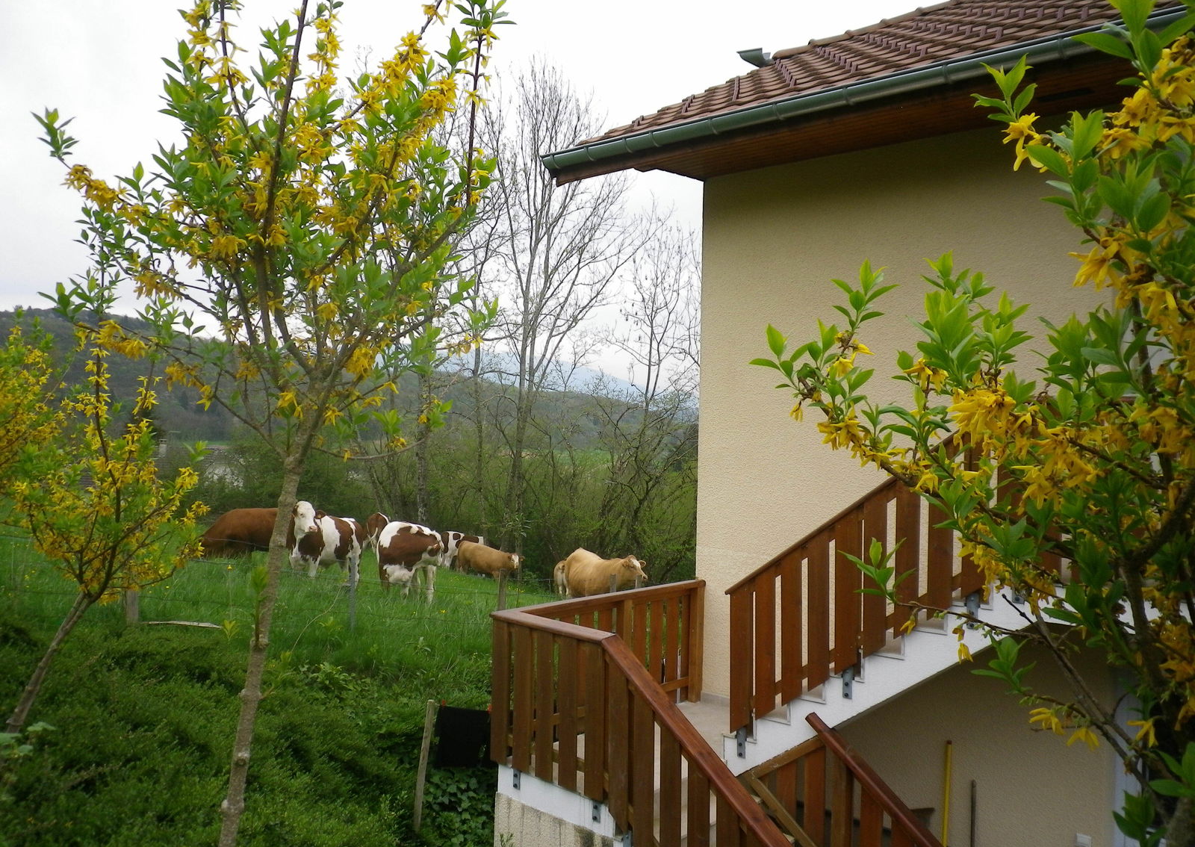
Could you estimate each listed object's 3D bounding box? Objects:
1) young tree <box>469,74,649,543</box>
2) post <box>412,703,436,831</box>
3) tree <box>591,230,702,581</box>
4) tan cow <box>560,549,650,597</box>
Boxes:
[{"bbox_3d":[-1.087,-3.405,30.000,5.700,15.600,5.500,1,-1,0],"label":"young tree"},{"bbox_3d":[-1.344,2.647,7.500,0.060,1.050,0.060,6,-1,-17],"label":"post"},{"bbox_3d":[1.448,-0.624,27.500,3.300,10.100,3.300,1,-1,0],"label":"tree"},{"bbox_3d":[0.154,3.205,18.800,0.770,1.420,2.250,2,-1,-43],"label":"tan cow"}]

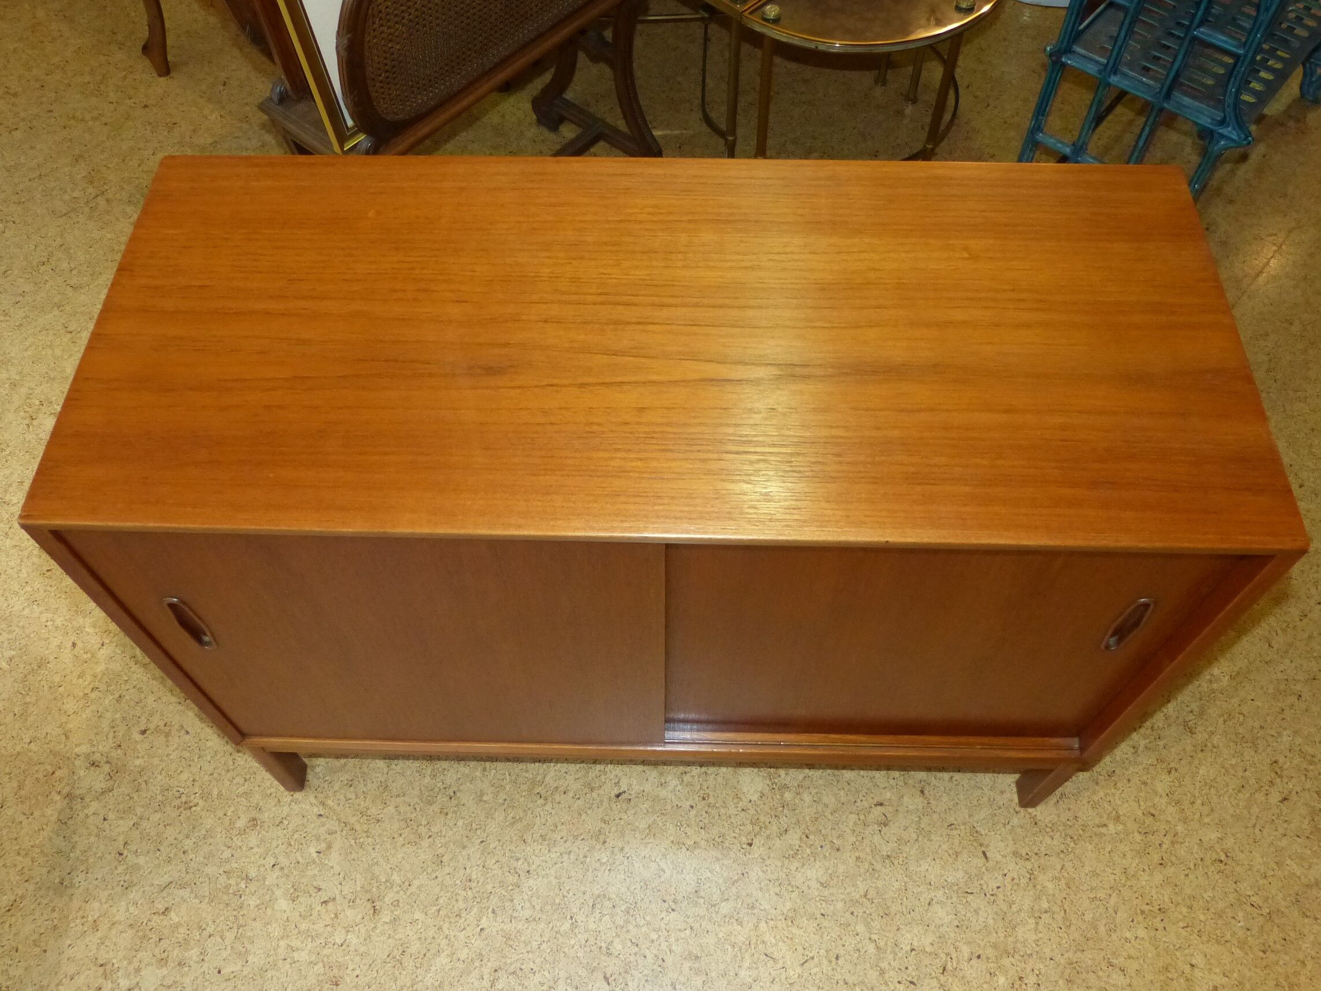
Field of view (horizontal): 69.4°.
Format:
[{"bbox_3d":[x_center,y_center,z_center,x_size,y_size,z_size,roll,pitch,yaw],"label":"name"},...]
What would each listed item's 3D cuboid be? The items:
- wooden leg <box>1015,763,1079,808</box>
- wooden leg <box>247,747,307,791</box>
[{"bbox_3d":[0.554,0.405,1.377,0.023,0.175,0.039,1,55,1],"label":"wooden leg"},{"bbox_3d":[-0.556,0.385,1.394,0.023,0.175,0.039,1,55,1],"label":"wooden leg"}]

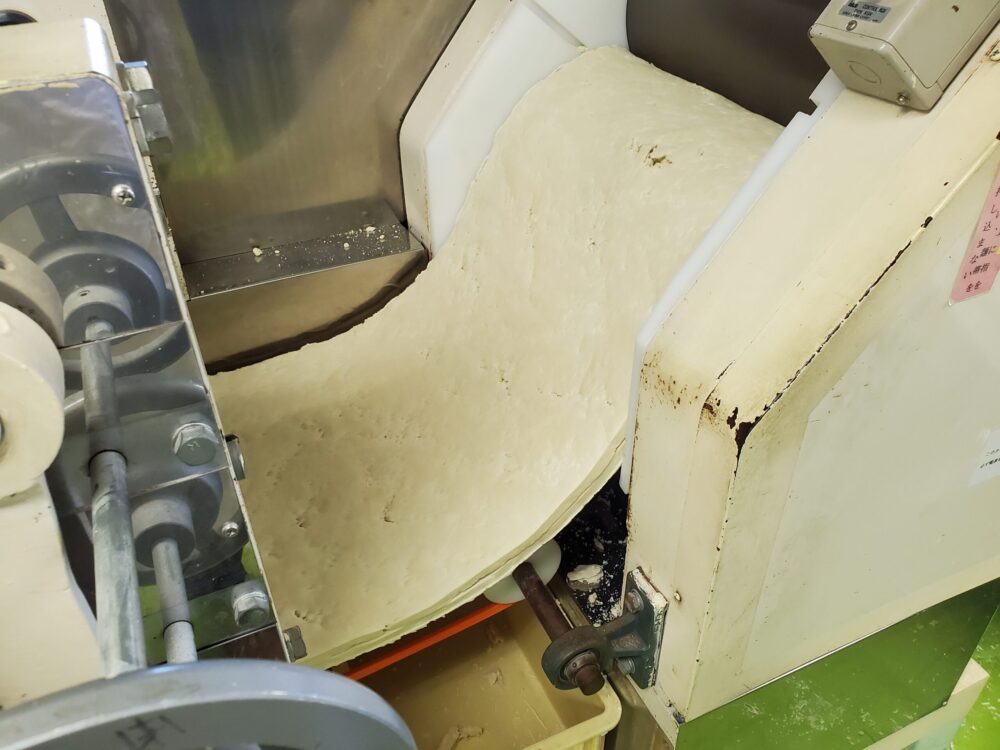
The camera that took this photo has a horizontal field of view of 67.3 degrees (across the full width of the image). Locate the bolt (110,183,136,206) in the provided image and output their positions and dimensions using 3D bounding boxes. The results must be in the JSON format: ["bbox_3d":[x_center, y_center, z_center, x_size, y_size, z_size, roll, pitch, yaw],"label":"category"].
[{"bbox_3d":[-0.160,-0.076,0.319,0.009,0.009,0.004,-16,39,-20],"label":"bolt"}]

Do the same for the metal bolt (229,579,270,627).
[{"bbox_3d":[-0.157,0.146,0.474,0.021,0.021,0.011,-16,39,-20],"label":"metal bolt"}]

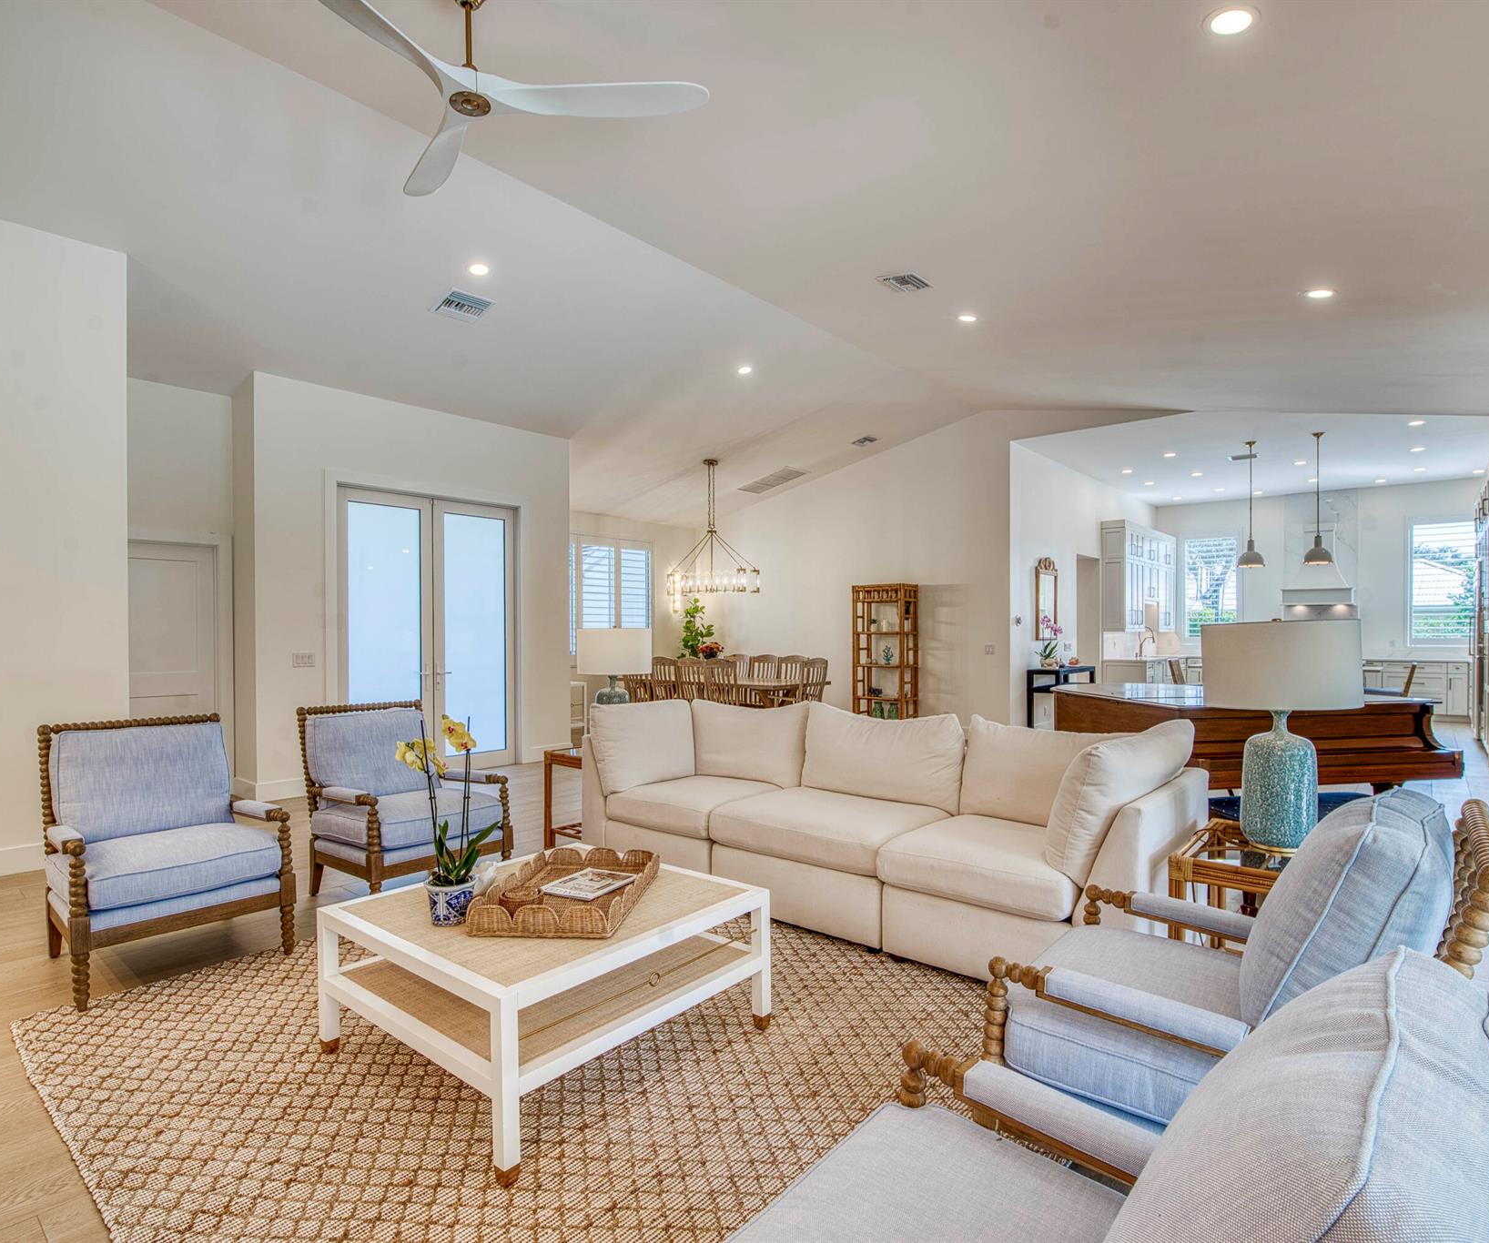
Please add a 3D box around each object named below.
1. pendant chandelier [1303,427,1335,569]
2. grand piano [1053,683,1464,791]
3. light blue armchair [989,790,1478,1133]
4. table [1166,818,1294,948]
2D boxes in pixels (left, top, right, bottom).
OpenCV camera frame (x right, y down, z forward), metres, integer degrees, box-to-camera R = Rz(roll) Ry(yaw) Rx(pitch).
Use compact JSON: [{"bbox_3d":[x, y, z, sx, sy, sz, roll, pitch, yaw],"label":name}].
[{"bbox_3d":[5.878,-1.260,7.956,0.250,1.372,0.250,-1,0,39],"label":"pendant chandelier"},{"bbox_3d":[2.630,0.900,4.250,1.480,1.000,1.450,0,0,-11],"label":"grand piano"},{"bbox_3d":[1.166,0.909,1.842,0.917,0.986,0.757,-1,0,41],"label":"light blue armchair"},{"bbox_3d":[1.920,1.110,2.800,0.560,0.580,0.650,0,0,41],"label":"table"}]

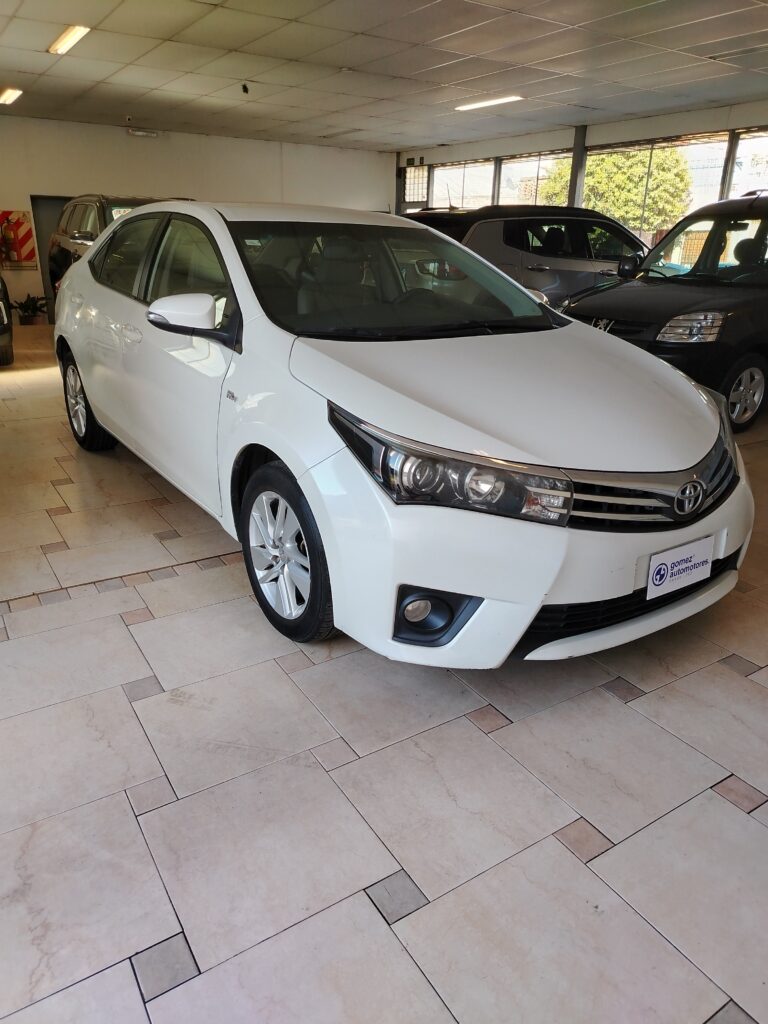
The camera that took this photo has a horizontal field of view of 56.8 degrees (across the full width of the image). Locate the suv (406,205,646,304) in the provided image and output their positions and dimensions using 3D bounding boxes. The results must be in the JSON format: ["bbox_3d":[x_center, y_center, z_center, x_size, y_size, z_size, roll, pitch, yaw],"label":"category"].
[{"bbox_3d":[1.784,-2.619,8.273,4.400,1.640,1.830,-12,25,-31],"label":"suv"}]

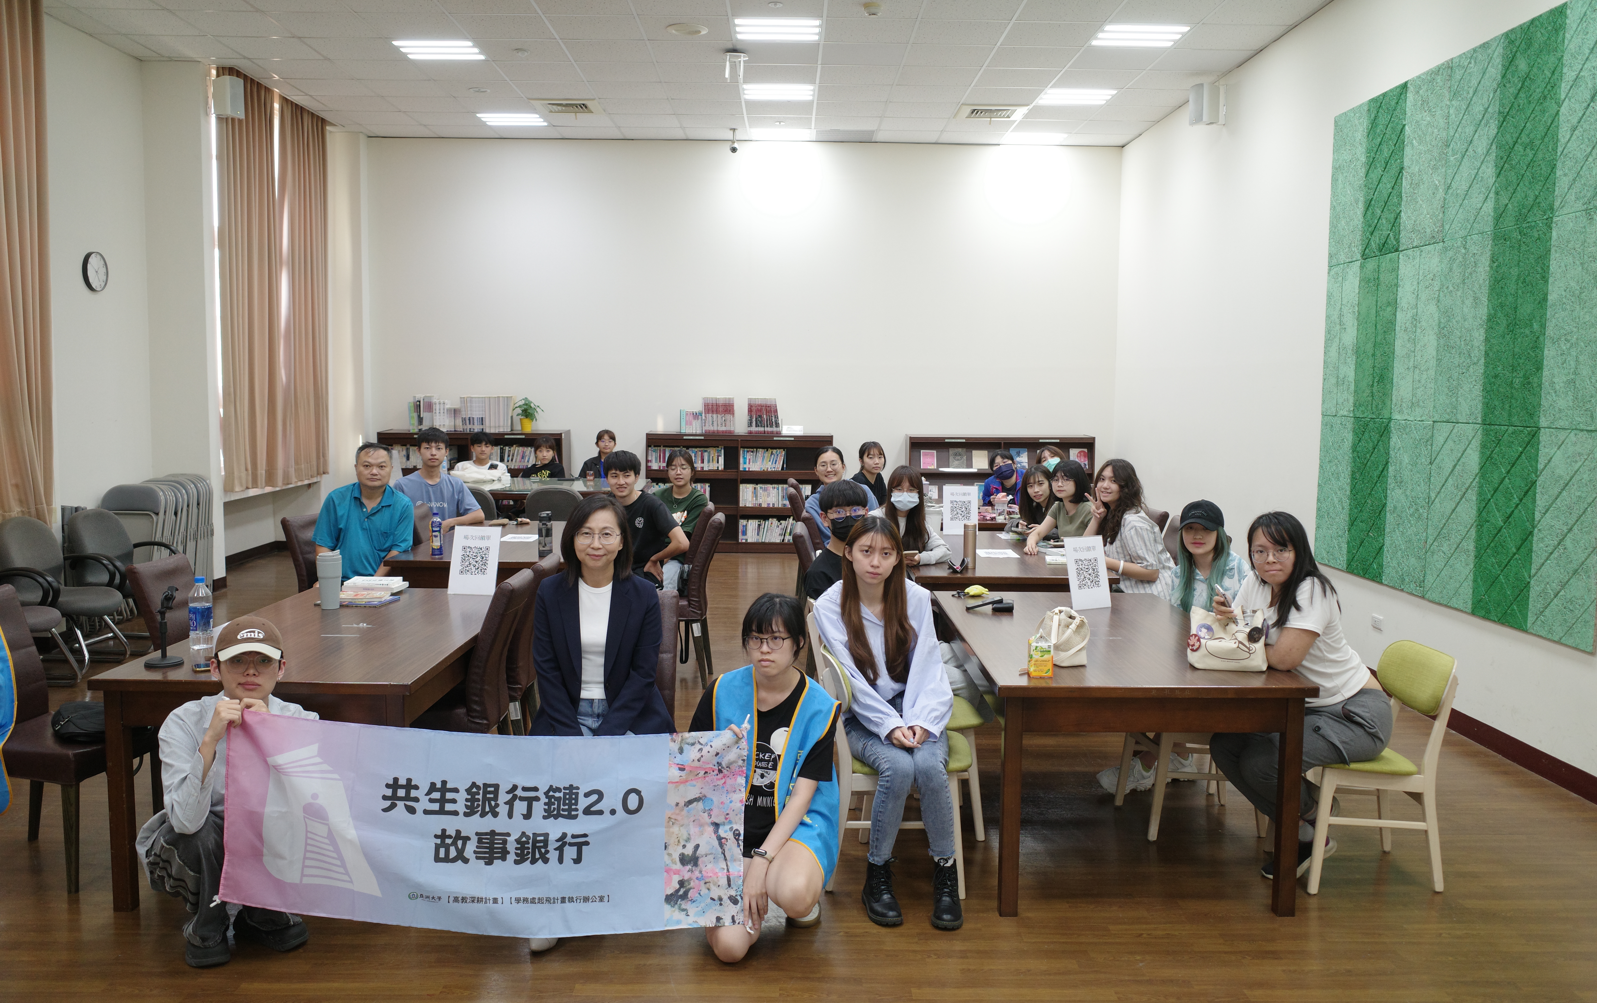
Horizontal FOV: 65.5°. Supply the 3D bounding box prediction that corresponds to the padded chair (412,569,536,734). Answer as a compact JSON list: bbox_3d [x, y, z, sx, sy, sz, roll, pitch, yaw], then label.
[{"bbox_3d":[-1.298,0.758,4.655,0.600,0.980,0.450,1,6,0],"label":"padded chair"}]

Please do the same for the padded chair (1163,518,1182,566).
[{"bbox_3d":[1.826,0.574,6.675,0.614,0.960,0.465,0,6,-5],"label":"padded chair"}]

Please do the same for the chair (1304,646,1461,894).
[{"bbox_3d":[1.906,0.884,4.236,0.490,0.780,0.430,0,5,-3],"label":"chair"}]

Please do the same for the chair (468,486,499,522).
[{"bbox_3d":[-2.536,0.276,9.770,0.544,0.851,0.574,0,6,-1],"label":"chair"}]

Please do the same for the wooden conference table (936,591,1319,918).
[{"bbox_3d":[1.099,0.866,4.709,0.988,0.756,1.695,0,6,-1],"label":"wooden conference table"}]

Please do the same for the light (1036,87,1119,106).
[{"bbox_3d":[2.296,-3.327,10.173,0.600,0.070,0.600,1,6,-1],"label":"light"}]

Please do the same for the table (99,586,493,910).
[{"bbox_3d":[-1.689,0.856,4.751,1.008,0.761,1.745,1,6,1],"label":"table"}]

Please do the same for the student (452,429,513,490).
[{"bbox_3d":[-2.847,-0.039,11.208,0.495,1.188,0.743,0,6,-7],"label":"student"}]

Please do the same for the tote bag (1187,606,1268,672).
[{"bbox_3d":[1.417,0.449,4.110,0.253,0.198,0.124,1,6,5],"label":"tote bag"}]

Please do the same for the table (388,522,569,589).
[{"bbox_3d":[-1.620,0.607,7.330,1.020,0.761,1.760,1,6,1],"label":"table"}]

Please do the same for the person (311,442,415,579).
[{"bbox_3d":[-2.168,0.377,6.244,0.560,1.320,0.750,-3,6,-32],"label":"person"}]

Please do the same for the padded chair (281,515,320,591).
[{"bbox_3d":[-2.221,0.555,6.321,0.580,0.950,0.450,2,6,17],"label":"padded chair"}]

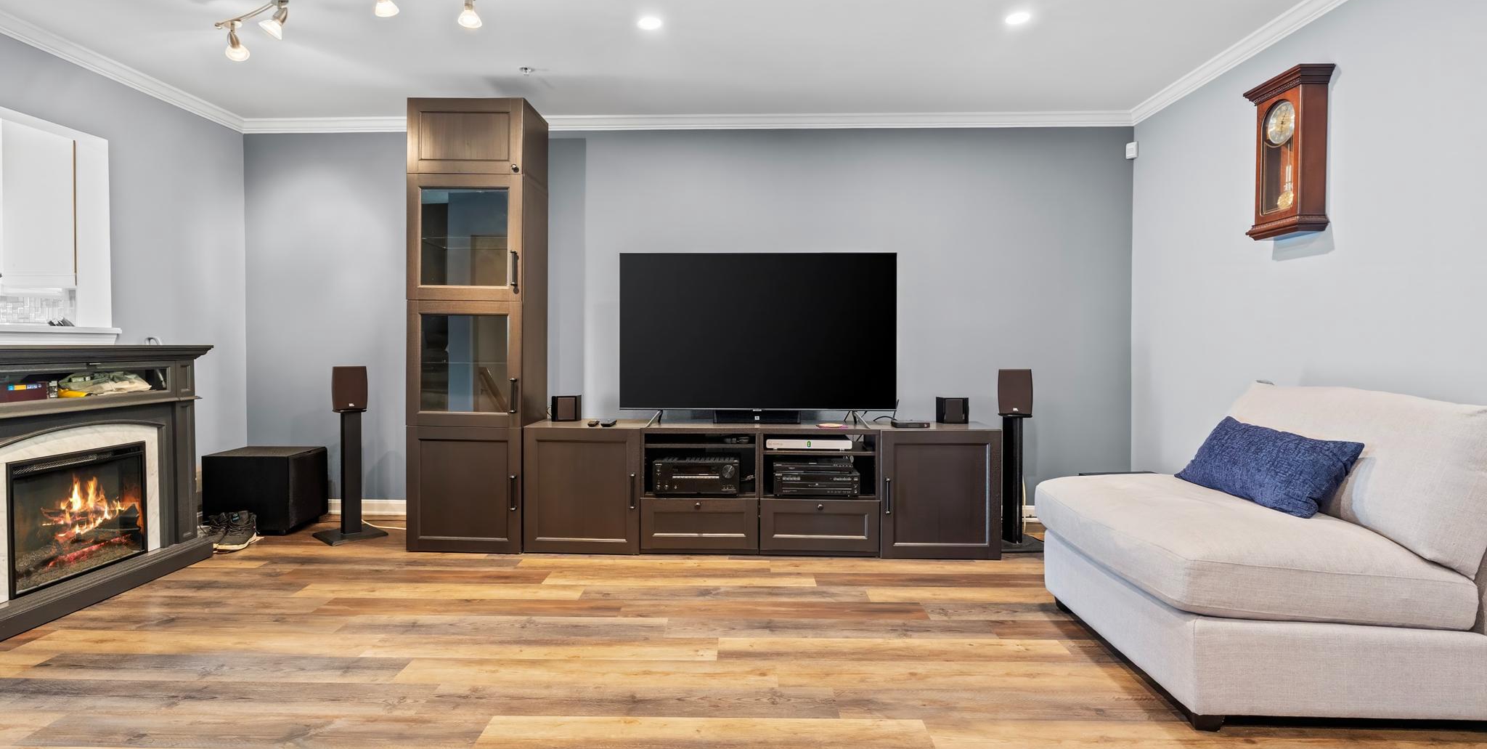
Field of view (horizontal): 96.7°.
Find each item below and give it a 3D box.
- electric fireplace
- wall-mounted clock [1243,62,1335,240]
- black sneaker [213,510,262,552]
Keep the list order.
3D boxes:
[{"bbox_3d":[-2.843,0.576,2.767,0.170,0.515,0.605,0,1,-3],"label":"electric fireplace"},{"bbox_3d":[2.254,-0.898,2.751,0.140,0.640,0.300,0,1,2],"label":"wall-mounted clock"},{"bbox_3d":[-2.686,0.837,3.504,0.112,0.132,0.290,0,2,-22],"label":"black sneaker"}]

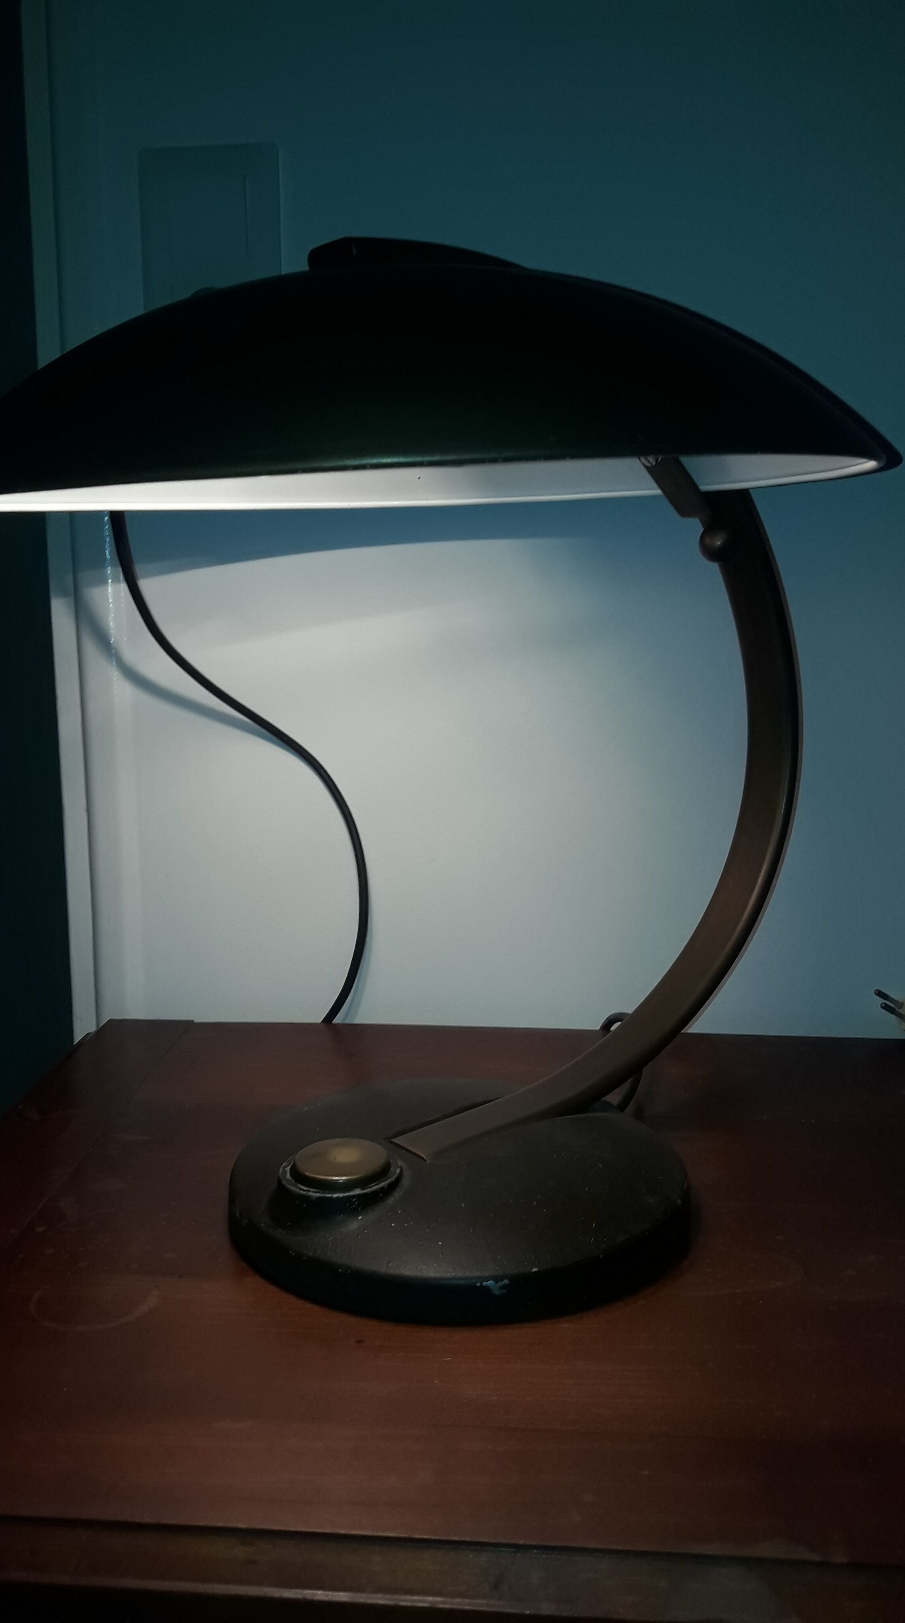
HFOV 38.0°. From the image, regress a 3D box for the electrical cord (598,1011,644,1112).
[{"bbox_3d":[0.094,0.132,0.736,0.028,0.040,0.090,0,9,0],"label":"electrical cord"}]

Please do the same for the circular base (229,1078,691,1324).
[{"bbox_3d":[0.003,0.158,0.592,0.207,0.038,0.207,0,9,0],"label":"circular base"}]

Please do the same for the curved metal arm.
[{"bbox_3d":[0.074,-0.007,0.615,0.232,0.295,0.030,-7,11,-34],"label":"curved metal arm"}]

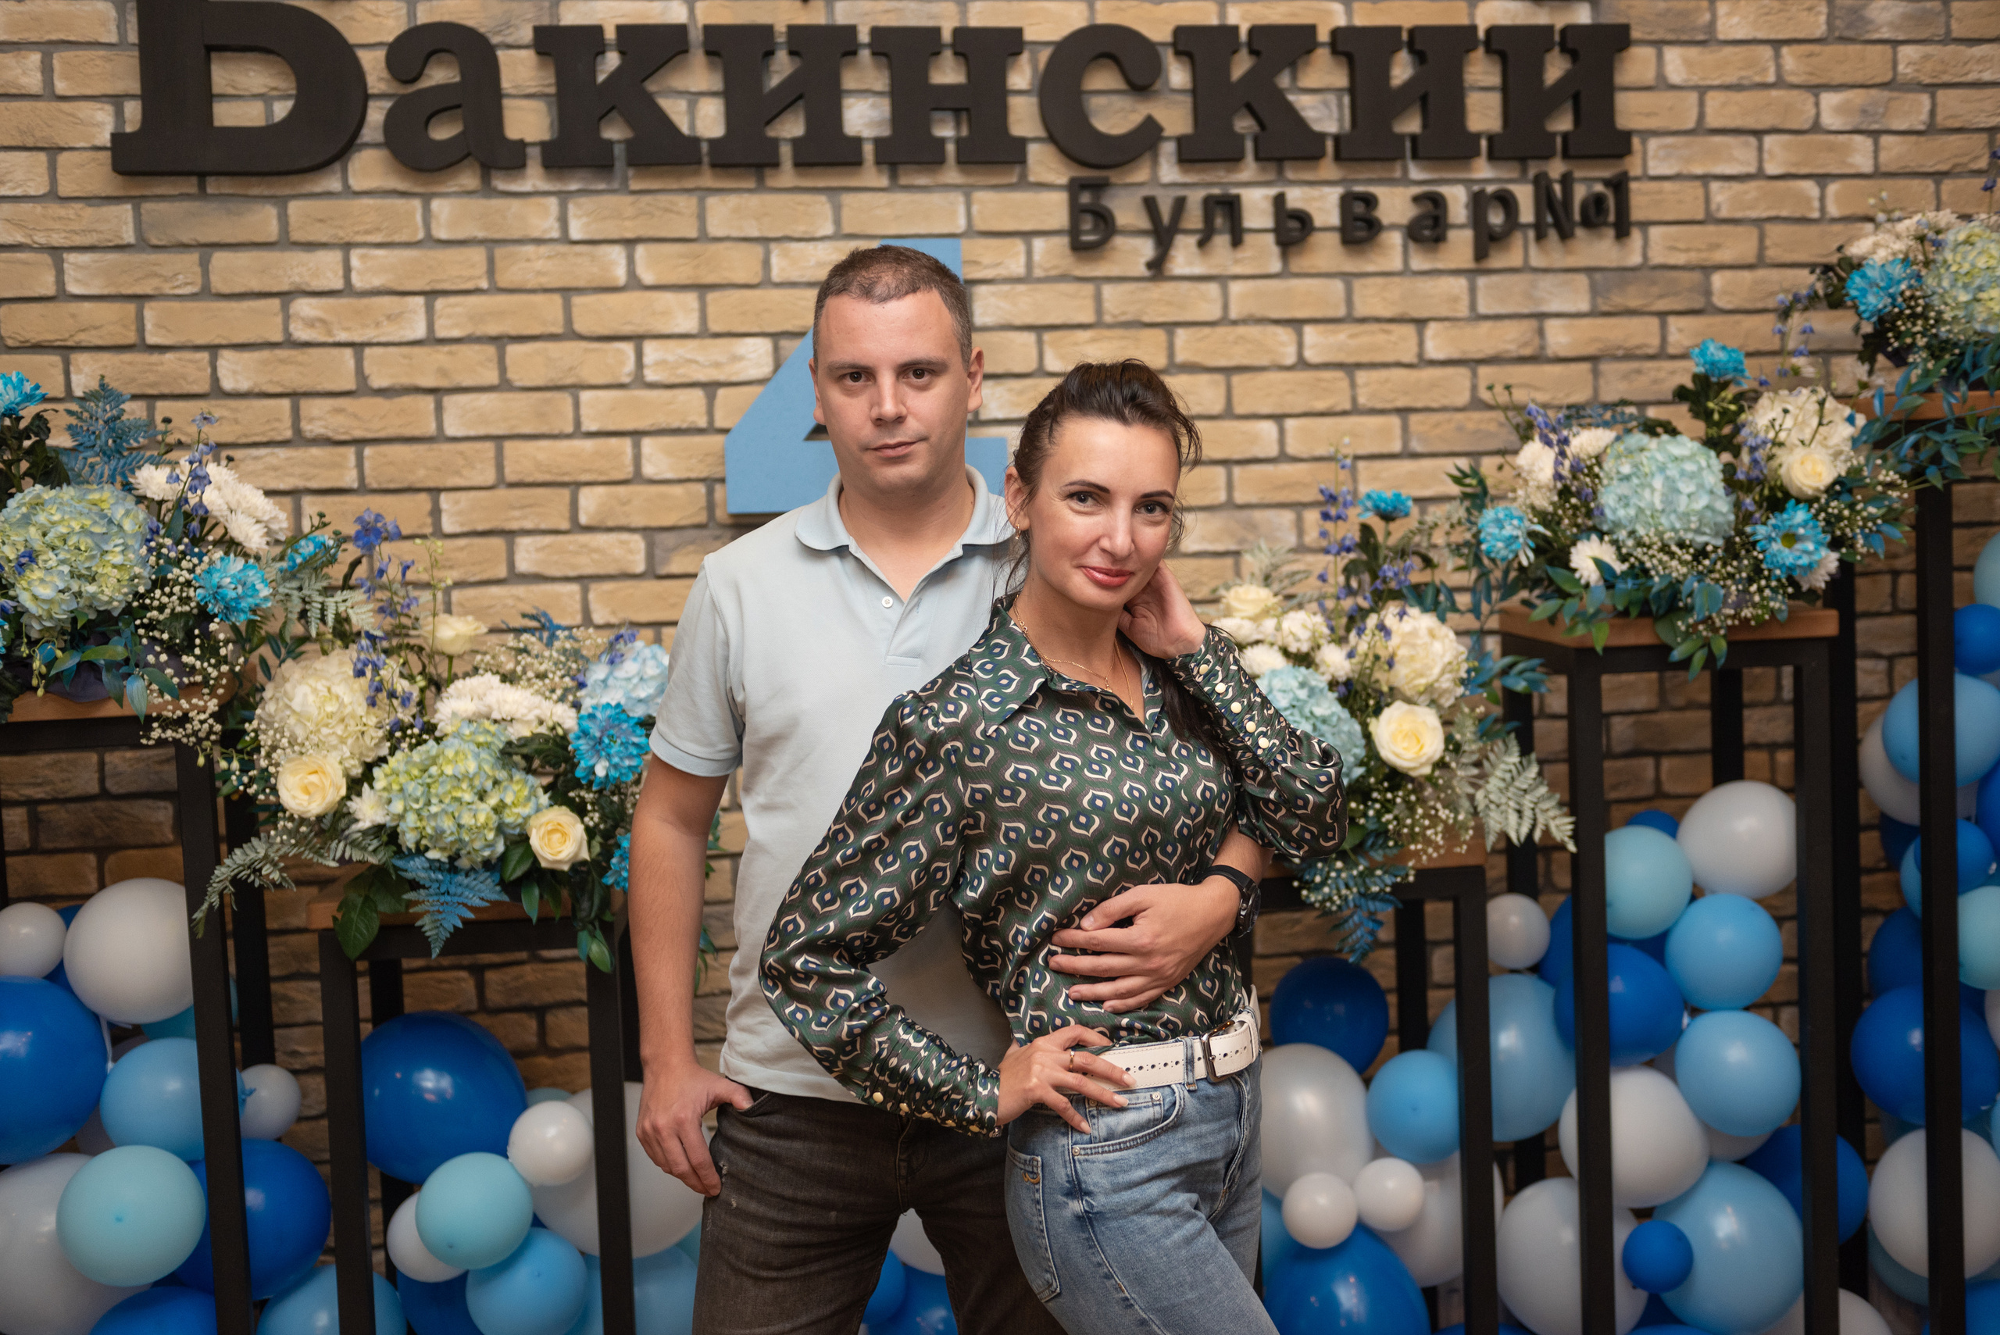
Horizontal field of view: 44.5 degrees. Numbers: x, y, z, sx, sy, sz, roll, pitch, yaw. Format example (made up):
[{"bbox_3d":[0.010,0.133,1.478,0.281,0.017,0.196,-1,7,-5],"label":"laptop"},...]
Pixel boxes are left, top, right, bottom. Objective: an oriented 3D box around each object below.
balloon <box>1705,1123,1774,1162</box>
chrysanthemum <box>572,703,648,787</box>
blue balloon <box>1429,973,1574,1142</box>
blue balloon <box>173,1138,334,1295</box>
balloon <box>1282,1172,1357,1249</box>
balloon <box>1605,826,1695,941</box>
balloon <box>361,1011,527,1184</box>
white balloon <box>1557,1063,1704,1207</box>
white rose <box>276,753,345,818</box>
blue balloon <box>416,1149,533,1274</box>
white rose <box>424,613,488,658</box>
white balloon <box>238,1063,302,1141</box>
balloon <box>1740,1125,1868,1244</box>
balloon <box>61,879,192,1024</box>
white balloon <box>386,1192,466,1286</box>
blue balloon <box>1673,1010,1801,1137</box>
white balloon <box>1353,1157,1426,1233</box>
[{"bbox_3d":[1.153,0.684,3.911,0.215,0.215,0.215,-1,4,16],"label":"balloon"},{"bbox_3d":[-0.531,0.106,3.330,0.102,0.117,0.060,-3,3,-9],"label":"chrysanthemum"},{"bbox_3d":[0.780,0.605,3.795,0.230,0.262,0.246,-2,4,11],"label":"blue balloon"},{"bbox_3d":[-1.000,0.737,3.277,0.211,0.216,0.214,-3,4,-10],"label":"blue balloon"},{"bbox_3d":[0.394,0.670,3.015,0.092,0.096,0.092,-2,4,7],"label":"balloon"},{"bbox_3d":[0.963,0.326,3.695,0.175,0.172,0.173,-3,4,-10],"label":"balloon"},{"bbox_3d":[-0.790,0.601,3.421,0.256,0.243,0.249,-3,4,-14],"label":"balloon"},{"bbox_3d":[0.995,0.741,3.850,0.232,0.224,0.225,-1,3,14],"label":"white balloon"},{"bbox_3d":[-0.896,0.153,3.177,0.089,0.085,0.075,-4,4,-18],"label":"white rose"},{"bbox_3d":[-0.609,0.632,2.837,0.136,0.138,0.136,-3,4,-13],"label":"blue balloon"},{"bbox_3d":[-0.758,-0.045,3.402,0.085,0.061,0.078,-3,4,-13],"label":"white rose"},{"bbox_3d":[-1.001,0.593,3.330,0.100,0.104,0.105,-3,3,-17],"label":"white balloon"},{"bbox_3d":[1.274,0.827,3.880,0.208,0.208,0.208,-1,4,18],"label":"balloon"},{"bbox_3d":[-1.134,0.377,3.238,0.207,0.192,0.200,-3,4,-10],"label":"balloon"},{"bbox_3d":[-0.679,0.681,2.921,0.108,0.112,0.108,-3,4,-14],"label":"white balloon"},{"bbox_3d":[0.979,0.540,3.250,0.170,0.168,0.168,-1,4,17],"label":"blue balloon"},{"bbox_3d":[0.586,0.794,3.676,0.109,0.114,0.112,-2,4,9],"label":"white balloon"}]

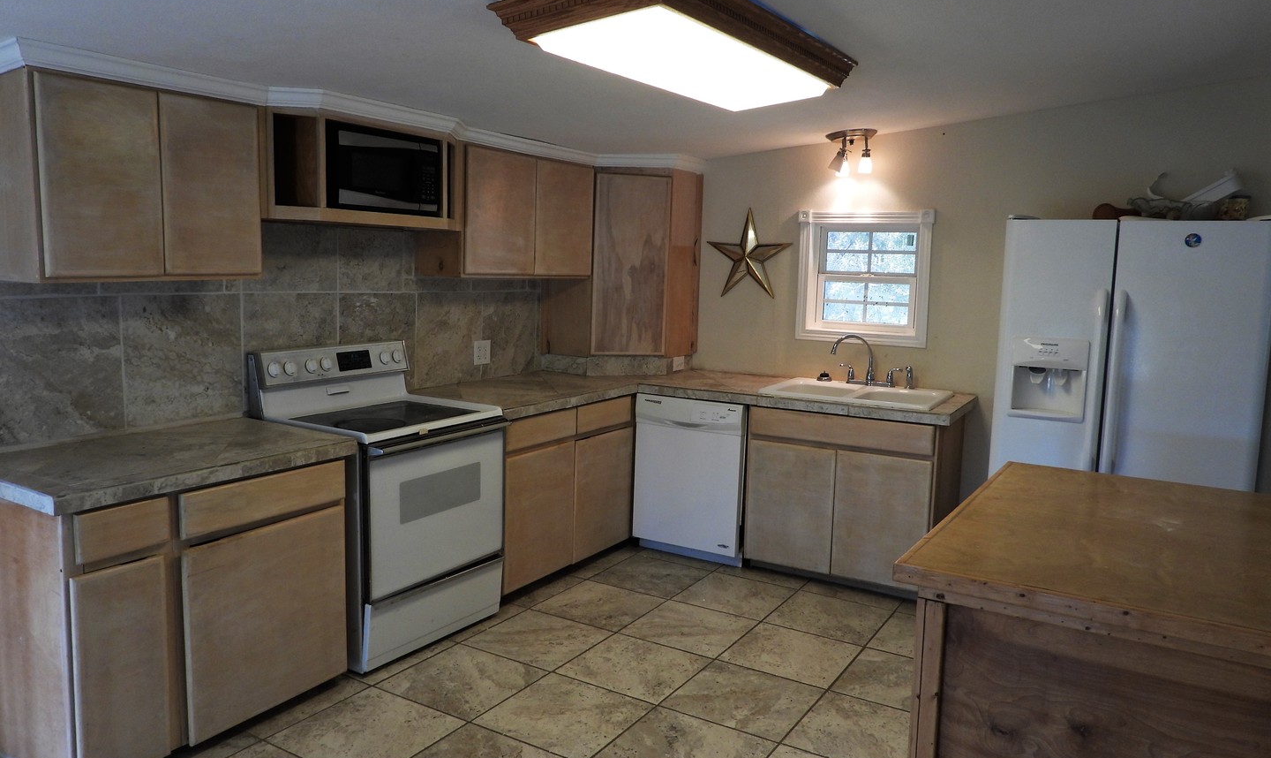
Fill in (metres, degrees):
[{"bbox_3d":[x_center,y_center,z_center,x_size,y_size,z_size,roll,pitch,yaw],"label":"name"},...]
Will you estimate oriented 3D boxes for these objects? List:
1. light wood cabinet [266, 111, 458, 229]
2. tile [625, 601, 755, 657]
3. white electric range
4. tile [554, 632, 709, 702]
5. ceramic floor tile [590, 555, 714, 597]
[{"bbox_3d":[-1.134,-0.817,3.558,0.400,0.410,0.990,5,8,31],"label":"light wood cabinet"},{"bbox_3d":[0.238,1.073,3.792,0.453,0.010,0.450,6,8,31],"label":"tile"},{"bbox_3d":[-1.033,0.463,3.682,0.670,1.165,0.765,5,8,31],"label":"white electric range"},{"bbox_3d":[0.001,1.112,3.411,0.454,0.010,0.454,5,8,31],"label":"tile"},{"bbox_3d":[0.080,0.992,4.420,0.453,0.010,0.450,6,8,31],"label":"ceramic floor tile"}]

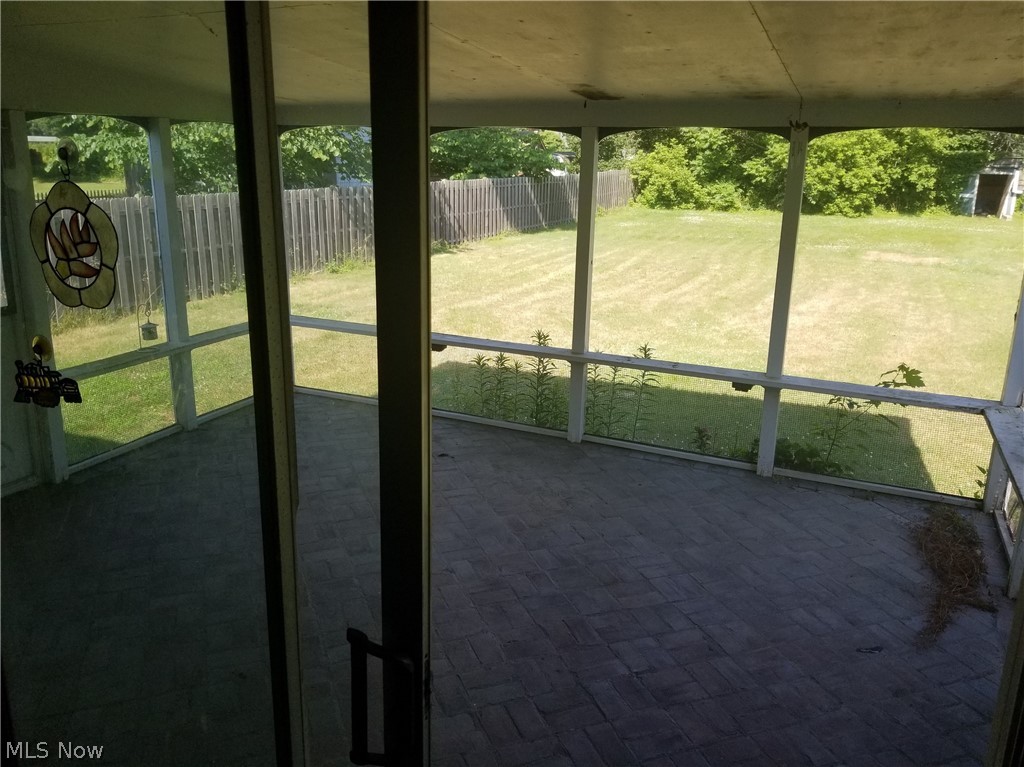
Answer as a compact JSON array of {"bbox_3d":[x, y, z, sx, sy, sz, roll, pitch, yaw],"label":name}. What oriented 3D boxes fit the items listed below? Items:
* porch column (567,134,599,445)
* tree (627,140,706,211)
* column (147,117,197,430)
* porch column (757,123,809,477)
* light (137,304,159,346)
[{"bbox_3d":[0.475,-0.594,5.022,0.090,2.035,0.090,8,16,25],"label":"porch column"},{"bbox_3d":[7.938,-10.661,39.500,3.850,3.500,3.600,4,15,10],"label":"tree"},{"bbox_3d":[-2.228,-0.668,5.078,0.090,2.040,0.090,8,16,25],"label":"column"},{"bbox_3d":[1.581,-0.428,4.480,0.090,2.030,0.090,8,16,25],"label":"porch column"},{"bbox_3d":[-2.312,-0.354,4.889,0.130,0.292,0.125,-6,16,-25],"label":"light"}]

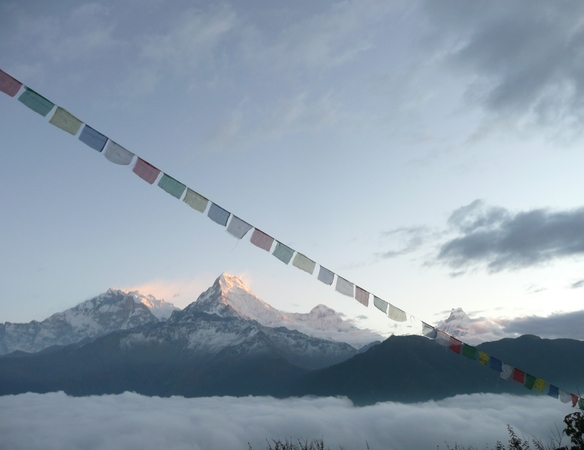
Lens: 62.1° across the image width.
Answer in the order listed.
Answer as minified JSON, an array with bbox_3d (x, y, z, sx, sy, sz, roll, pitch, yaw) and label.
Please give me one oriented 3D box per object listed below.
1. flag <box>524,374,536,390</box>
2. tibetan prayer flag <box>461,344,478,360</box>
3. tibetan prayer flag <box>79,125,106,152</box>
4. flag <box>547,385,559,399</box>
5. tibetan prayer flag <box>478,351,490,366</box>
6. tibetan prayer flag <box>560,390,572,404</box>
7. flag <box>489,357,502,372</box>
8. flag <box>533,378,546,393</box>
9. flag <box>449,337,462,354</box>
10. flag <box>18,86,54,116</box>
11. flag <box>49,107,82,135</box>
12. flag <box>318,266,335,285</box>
[{"bbox_3d":[3.318,2.192,6.758,0.234,0.159,0.025,27,-32,-24],"label":"flag"},{"bbox_3d":[2.291,1.638,6.234,0.259,0.159,0.025,28,-33,-23],"label":"tibetan prayer flag"},{"bbox_3d":[-1.738,-0.758,4.248,0.226,0.157,0.020,33,-32,-21],"label":"tibetan prayer flag"},{"bbox_3d":[3.767,2.399,6.972,0.225,0.159,0.025,26,-32,-24],"label":"flag"},{"bbox_3d":[2.505,1.743,6.356,0.228,0.149,0.020,29,-31,-24],"label":"tibetan prayer flag"},{"bbox_3d":[3.988,2.514,7.079,0.244,0.159,0.025,26,-32,-24],"label":"tibetan prayer flag"},{"bbox_3d":[2.723,1.859,6.468,0.253,0.150,0.020,26,-29,-26],"label":"flag"},{"bbox_3d":[3.517,2.279,6.865,0.241,0.159,0.025,26,-32,-24],"label":"flag"},{"bbox_3d":[2.064,1.519,6.124,0.237,0.157,0.020,30,-31,-23],"label":"flag"},{"bbox_3d":[-2.186,-1.048,4.139,0.257,0.169,0.025,34,-43,-20],"label":"flag"},{"bbox_3d":[-1.933,-0.886,4.156,0.240,0.161,0.020,34,-33,-21],"label":"flag"},{"bbox_3d":[0.365,0.549,5.269,0.217,0.155,0.020,30,-31,-23],"label":"flag"}]

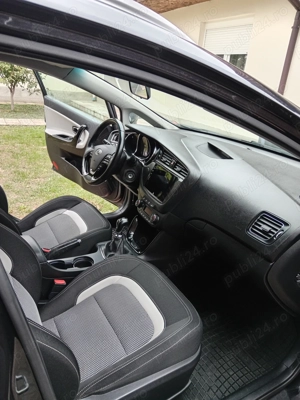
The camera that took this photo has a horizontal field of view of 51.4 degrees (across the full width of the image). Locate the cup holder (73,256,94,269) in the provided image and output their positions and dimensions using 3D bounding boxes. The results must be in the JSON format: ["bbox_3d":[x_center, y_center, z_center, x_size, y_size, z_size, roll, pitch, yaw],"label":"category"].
[{"bbox_3d":[-0.277,0.287,1.303,0.086,0.060,0.086,-6,21,-29],"label":"cup holder"}]

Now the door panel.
[{"bbox_3d":[-0.562,-0.414,2.439,0.920,0.690,0.120,18,23,34],"label":"door panel"}]

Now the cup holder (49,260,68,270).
[{"bbox_3d":[-0.366,0.288,1.250,0.085,0.060,0.085,-6,21,-29],"label":"cup holder"}]

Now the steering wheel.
[{"bbox_3d":[-0.241,-0.248,1.664,0.100,0.370,0.375,19,8,-35],"label":"steering wheel"}]

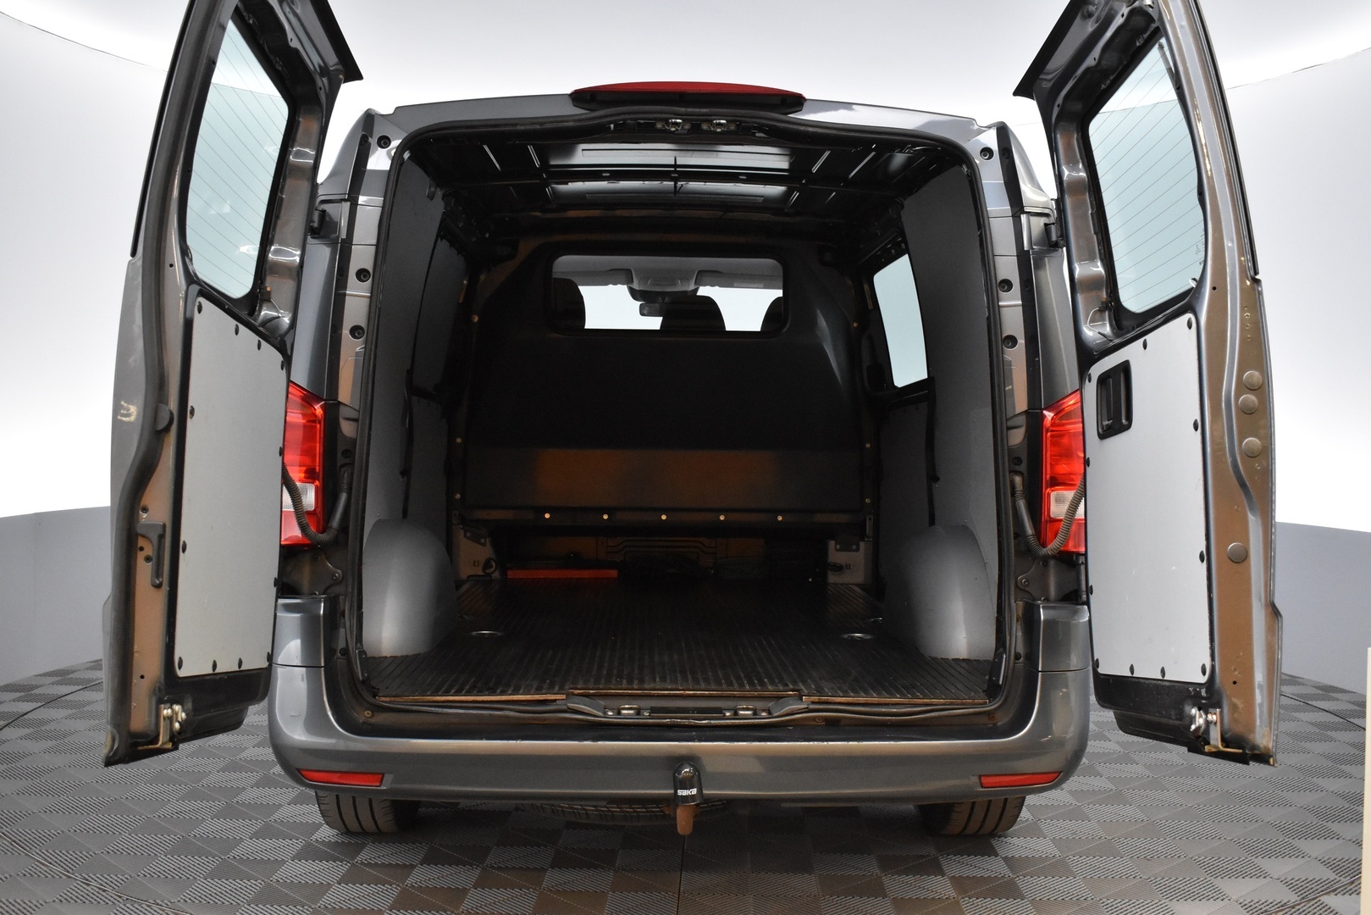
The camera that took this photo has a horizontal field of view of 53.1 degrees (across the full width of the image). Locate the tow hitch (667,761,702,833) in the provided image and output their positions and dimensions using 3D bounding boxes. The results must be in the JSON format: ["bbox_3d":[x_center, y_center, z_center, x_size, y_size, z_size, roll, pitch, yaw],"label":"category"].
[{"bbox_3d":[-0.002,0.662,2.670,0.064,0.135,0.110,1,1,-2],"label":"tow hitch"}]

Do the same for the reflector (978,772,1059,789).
[{"bbox_3d":[0.685,0.663,2.810,0.172,0.034,0.035,0,1,-18],"label":"reflector"}]

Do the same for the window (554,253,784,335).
[{"bbox_3d":[-0.070,-0.608,5.100,0.870,0.290,0.040,1,1,-2],"label":"window"}]

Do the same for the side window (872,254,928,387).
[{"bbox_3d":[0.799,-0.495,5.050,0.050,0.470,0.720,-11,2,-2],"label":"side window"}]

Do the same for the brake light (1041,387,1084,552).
[{"bbox_3d":[0.834,0.027,2.985,0.150,0.375,0.160,1,1,-10],"label":"brake light"}]

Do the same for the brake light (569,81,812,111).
[{"bbox_3d":[0.005,-0.798,3.030,0.515,0.058,0.085,1,1,-2],"label":"brake light"}]

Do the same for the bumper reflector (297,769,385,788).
[{"bbox_3d":[-0.696,0.649,2.770,0.176,0.034,0.035,1,1,14],"label":"bumper reflector"}]

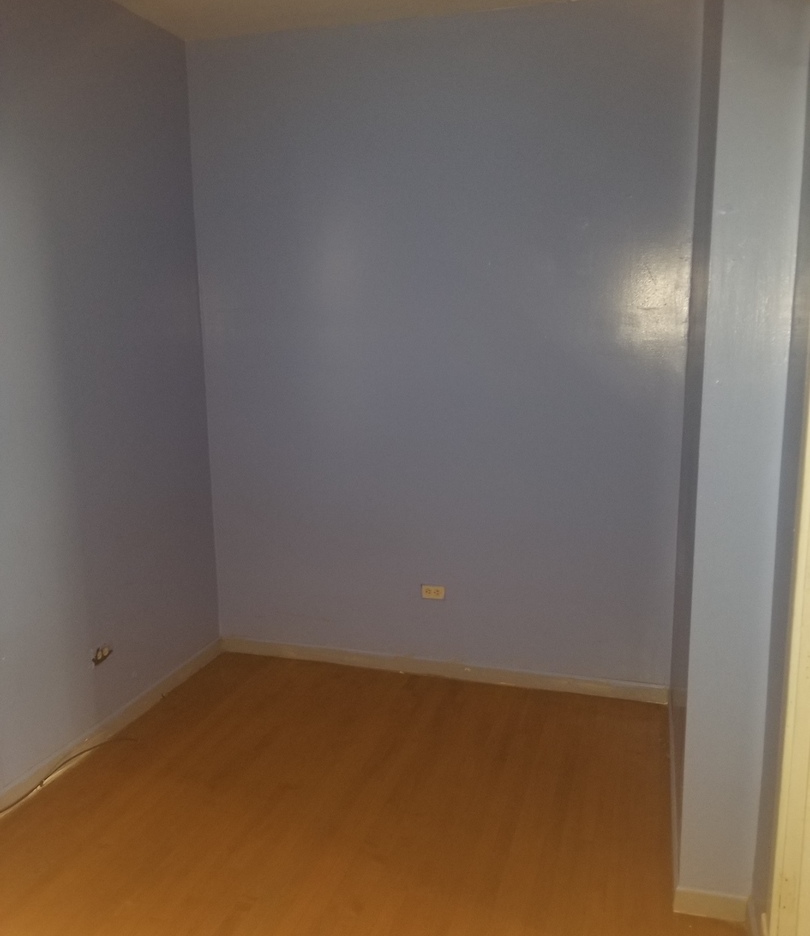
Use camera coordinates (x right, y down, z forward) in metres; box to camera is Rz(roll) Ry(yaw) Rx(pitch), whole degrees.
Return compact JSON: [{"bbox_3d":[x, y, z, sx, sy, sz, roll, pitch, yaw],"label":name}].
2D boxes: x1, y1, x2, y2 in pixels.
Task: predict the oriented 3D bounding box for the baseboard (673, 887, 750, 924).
[{"bbox_3d":[0.937,1.332,2.481,0.213,0.088,0.016,2,11,17],"label":"baseboard"}]

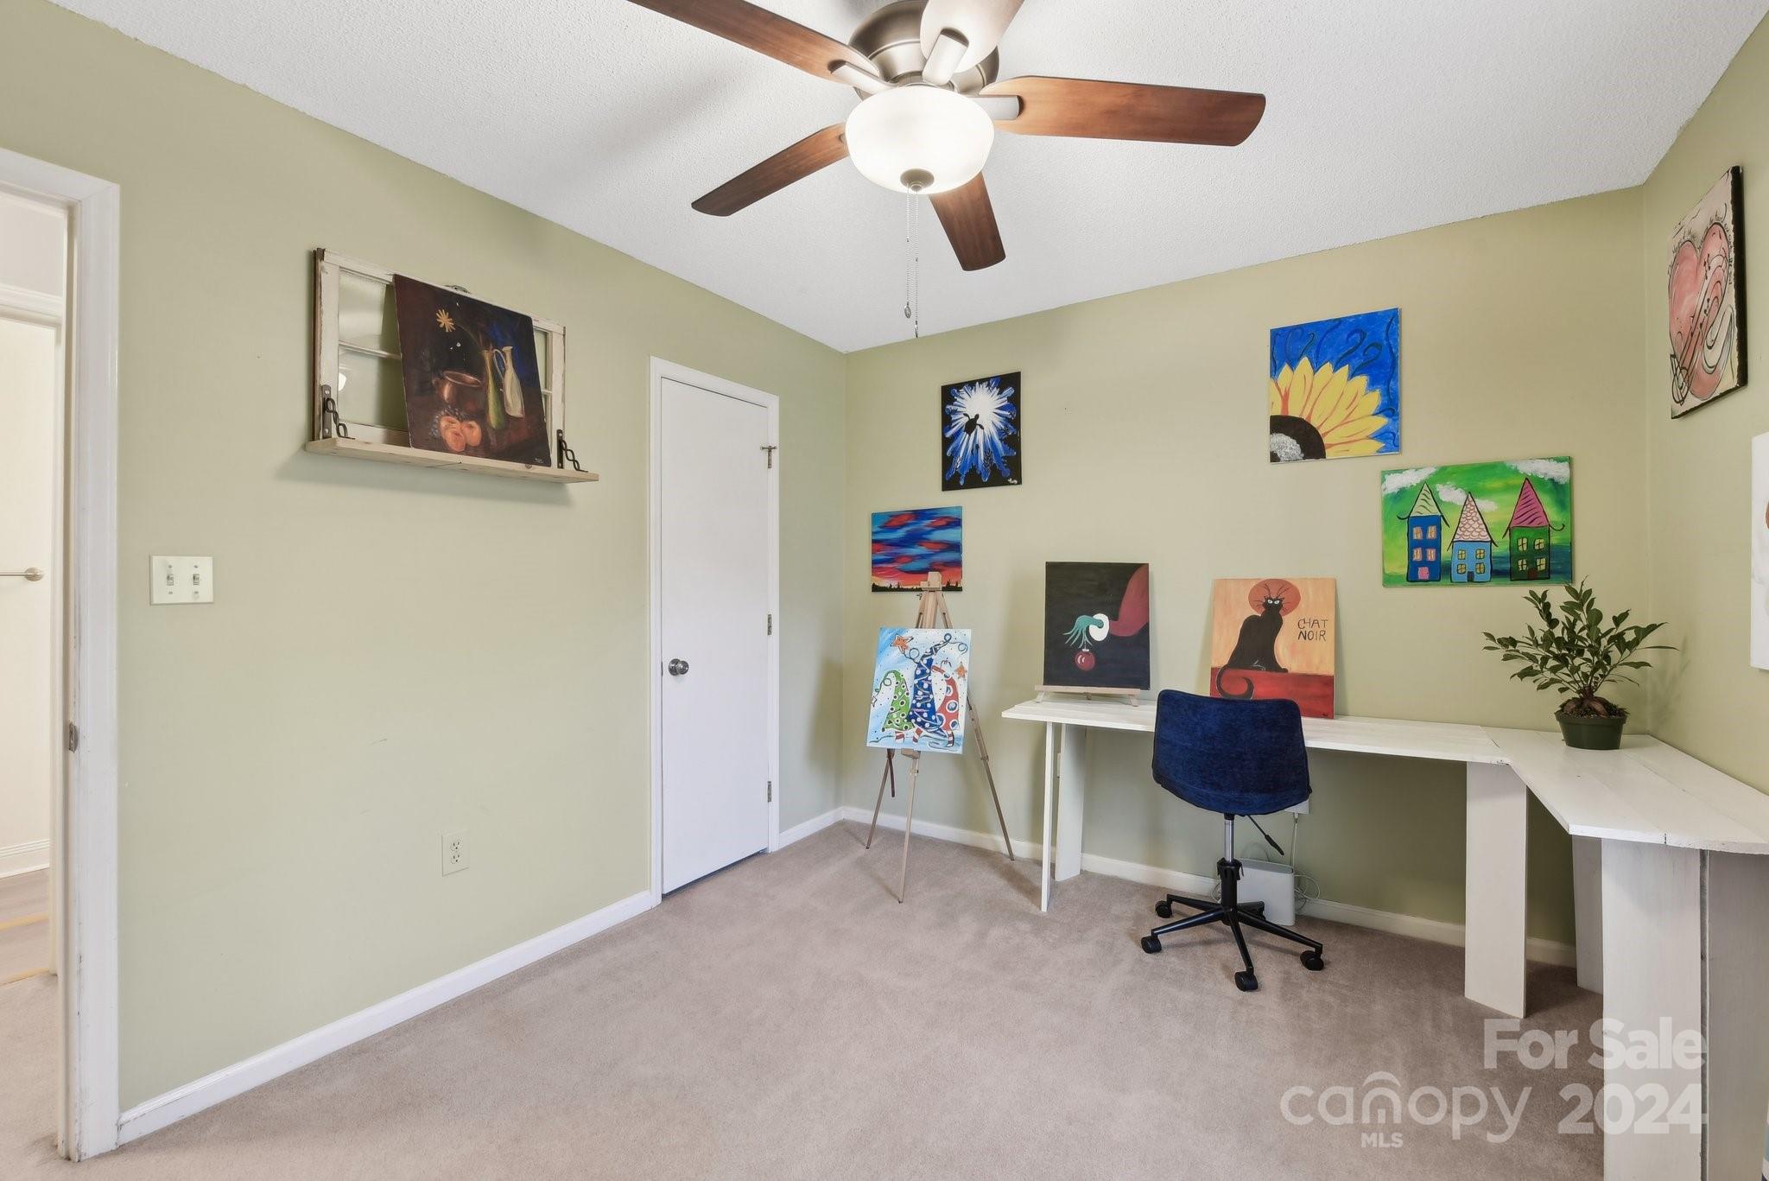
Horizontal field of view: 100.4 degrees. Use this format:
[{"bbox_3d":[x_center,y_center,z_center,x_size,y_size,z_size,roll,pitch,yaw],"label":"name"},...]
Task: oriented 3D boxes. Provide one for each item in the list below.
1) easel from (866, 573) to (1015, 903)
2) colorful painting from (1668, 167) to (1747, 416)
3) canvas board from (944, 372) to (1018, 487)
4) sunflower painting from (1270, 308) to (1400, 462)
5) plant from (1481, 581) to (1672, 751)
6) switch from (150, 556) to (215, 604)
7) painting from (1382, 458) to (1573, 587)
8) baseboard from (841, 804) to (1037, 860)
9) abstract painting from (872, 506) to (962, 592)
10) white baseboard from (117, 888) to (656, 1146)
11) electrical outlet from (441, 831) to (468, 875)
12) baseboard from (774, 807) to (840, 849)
[{"bbox_3d":[0.164,0.563,3.121,0.678,1.286,0.590,0,0,19],"label":"easel"},{"bbox_3d":[2.030,-0.708,1.824,0.021,0.502,0.408,0,0,33],"label":"colorful painting"},{"bbox_3d":[0.453,-0.727,3.434,0.404,0.506,0.020,0,0,33],"label":"canvas board"},{"bbox_3d":[1.625,-0.727,2.672,0.404,0.506,0.020,0,0,33],"label":"sunflower painting"},{"bbox_3d":[1.938,0.195,2.062,0.380,0.475,0.350,0,0,33],"label":"plant"},{"bbox_3d":[-1.611,-0.023,1.694,0.010,0.113,0.113,0,0,33],"label":"switch"},{"bbox_3d":[1.958,-0.216,2.457,0.500,0.406,0.020,0,0,33],"label":"painting"},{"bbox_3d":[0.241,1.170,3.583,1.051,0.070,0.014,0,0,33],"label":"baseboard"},{"bbox_3d":[0.160,-0.193,3.627,0.509,0.404,0.020,0,0,33],"label":"abstract painting"},{"bbox_3d":[-1.274,1.178,2.205,0.014,0.070,1.436,0,0,33],"label":"white baseboard"},{"bbox_3d":[-1.280,0.782,2.203,0.008,0.116,0.073,0,0,33],"label":"electrical outlet"},{"bbox_3d":[-0.337,1.172,3.646,0.014,0.070,0.538,0,0,33],"label":"baseboard"}]

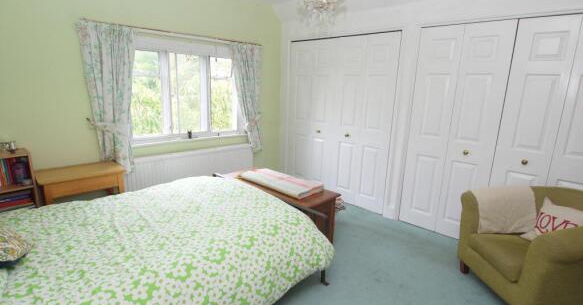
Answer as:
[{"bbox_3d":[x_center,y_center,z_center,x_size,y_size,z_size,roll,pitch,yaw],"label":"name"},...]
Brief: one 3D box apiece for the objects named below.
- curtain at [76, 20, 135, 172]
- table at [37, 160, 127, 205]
[{"bbox_3d":[-1.697,-0.466,2.881,0.440,1.390,0.140,-10,17,-43],"label":"curtain"},{"bbox_3d":[-1.818,0.466,2.685,0.604,0.638,0.425,-10,17,-43],"label":"table"}]

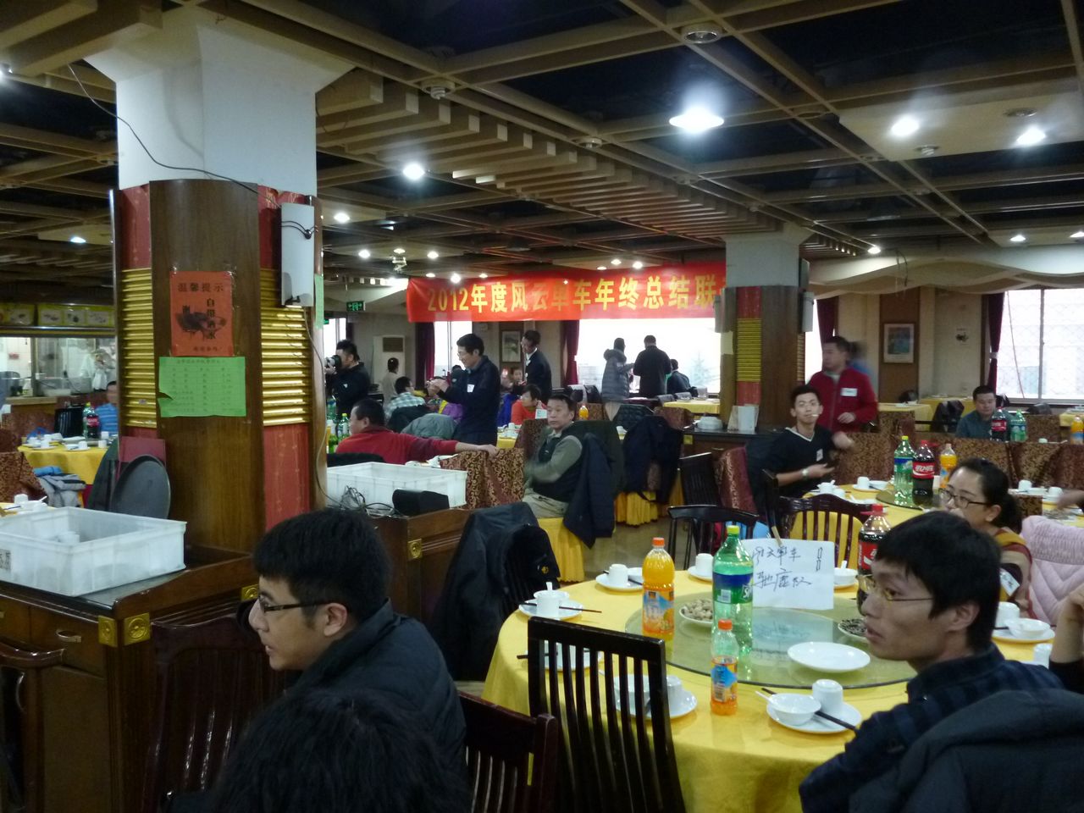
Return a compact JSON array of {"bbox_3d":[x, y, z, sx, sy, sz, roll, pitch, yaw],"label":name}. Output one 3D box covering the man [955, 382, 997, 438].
[{"bbox_3d":[3.776,0.444,7.527,0.560,1.280,0.700,1,4,20],"label":"man"}]

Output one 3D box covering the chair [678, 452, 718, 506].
[{"bbox_3d":[1.053,0.772,4.822,0.500,0.970,0.430,3,5,37],"label":"chair"}]

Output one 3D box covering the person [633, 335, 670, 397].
[{"bbox_3d":[1.650,-0.191,13.317,0.560,1.765,0.380,0,4,-6],"label":"person"}]

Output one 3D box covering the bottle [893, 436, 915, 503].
[{"bbox_3d":[1.869,0.326,4.504,0.107,0.335,0.107,2,4,24],"label":"bottle"}]

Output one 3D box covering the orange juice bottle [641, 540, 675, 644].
[{"bbox_3d":[0.322,0.499,2.412,0.089,0.282,0.089,1,4,12],"label":"orange juice bottle"}]

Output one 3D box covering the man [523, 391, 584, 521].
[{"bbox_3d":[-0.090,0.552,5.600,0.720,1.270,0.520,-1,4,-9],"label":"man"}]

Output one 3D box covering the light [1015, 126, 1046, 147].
[{"bbox_3d":[2.463,-1.361,4.424,0.150,0.070,0.150,3,5,34],"label":"light"}]

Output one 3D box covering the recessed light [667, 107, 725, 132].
[{"bbox_3d":[0.749,-1.396,4.271,0.260,0.080,0.260,0,4,0],"label":"recessed light"}]

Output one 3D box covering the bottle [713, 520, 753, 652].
[{"bbox_3d":[0.507,0.479,2.324,0.106,0.322,0.106,0,4,0],"label":"bottle"}]

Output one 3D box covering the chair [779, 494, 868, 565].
[{"bbox_3d":[1.056,0.868,3.373,0.440,0.970,0.500,2,4,25],"label":"chair"}]

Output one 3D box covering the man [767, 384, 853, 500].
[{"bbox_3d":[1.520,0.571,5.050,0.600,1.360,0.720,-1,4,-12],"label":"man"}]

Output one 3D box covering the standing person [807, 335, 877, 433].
[{"bbox_3d":[2.152,0.320,6.250,0.550,1.660,0.380,1,4,18],"label":"standing person"}]

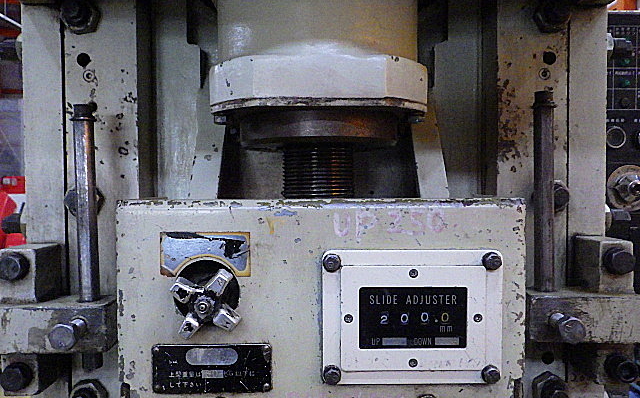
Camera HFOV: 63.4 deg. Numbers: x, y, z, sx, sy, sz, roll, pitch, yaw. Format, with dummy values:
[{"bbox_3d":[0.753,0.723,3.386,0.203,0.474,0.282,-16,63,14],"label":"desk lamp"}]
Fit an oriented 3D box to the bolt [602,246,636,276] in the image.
[{"bbox_3d":[0.274,0.058,0.471,0.025,0.025,0.013,0,2,0],"label":"bolt"}]

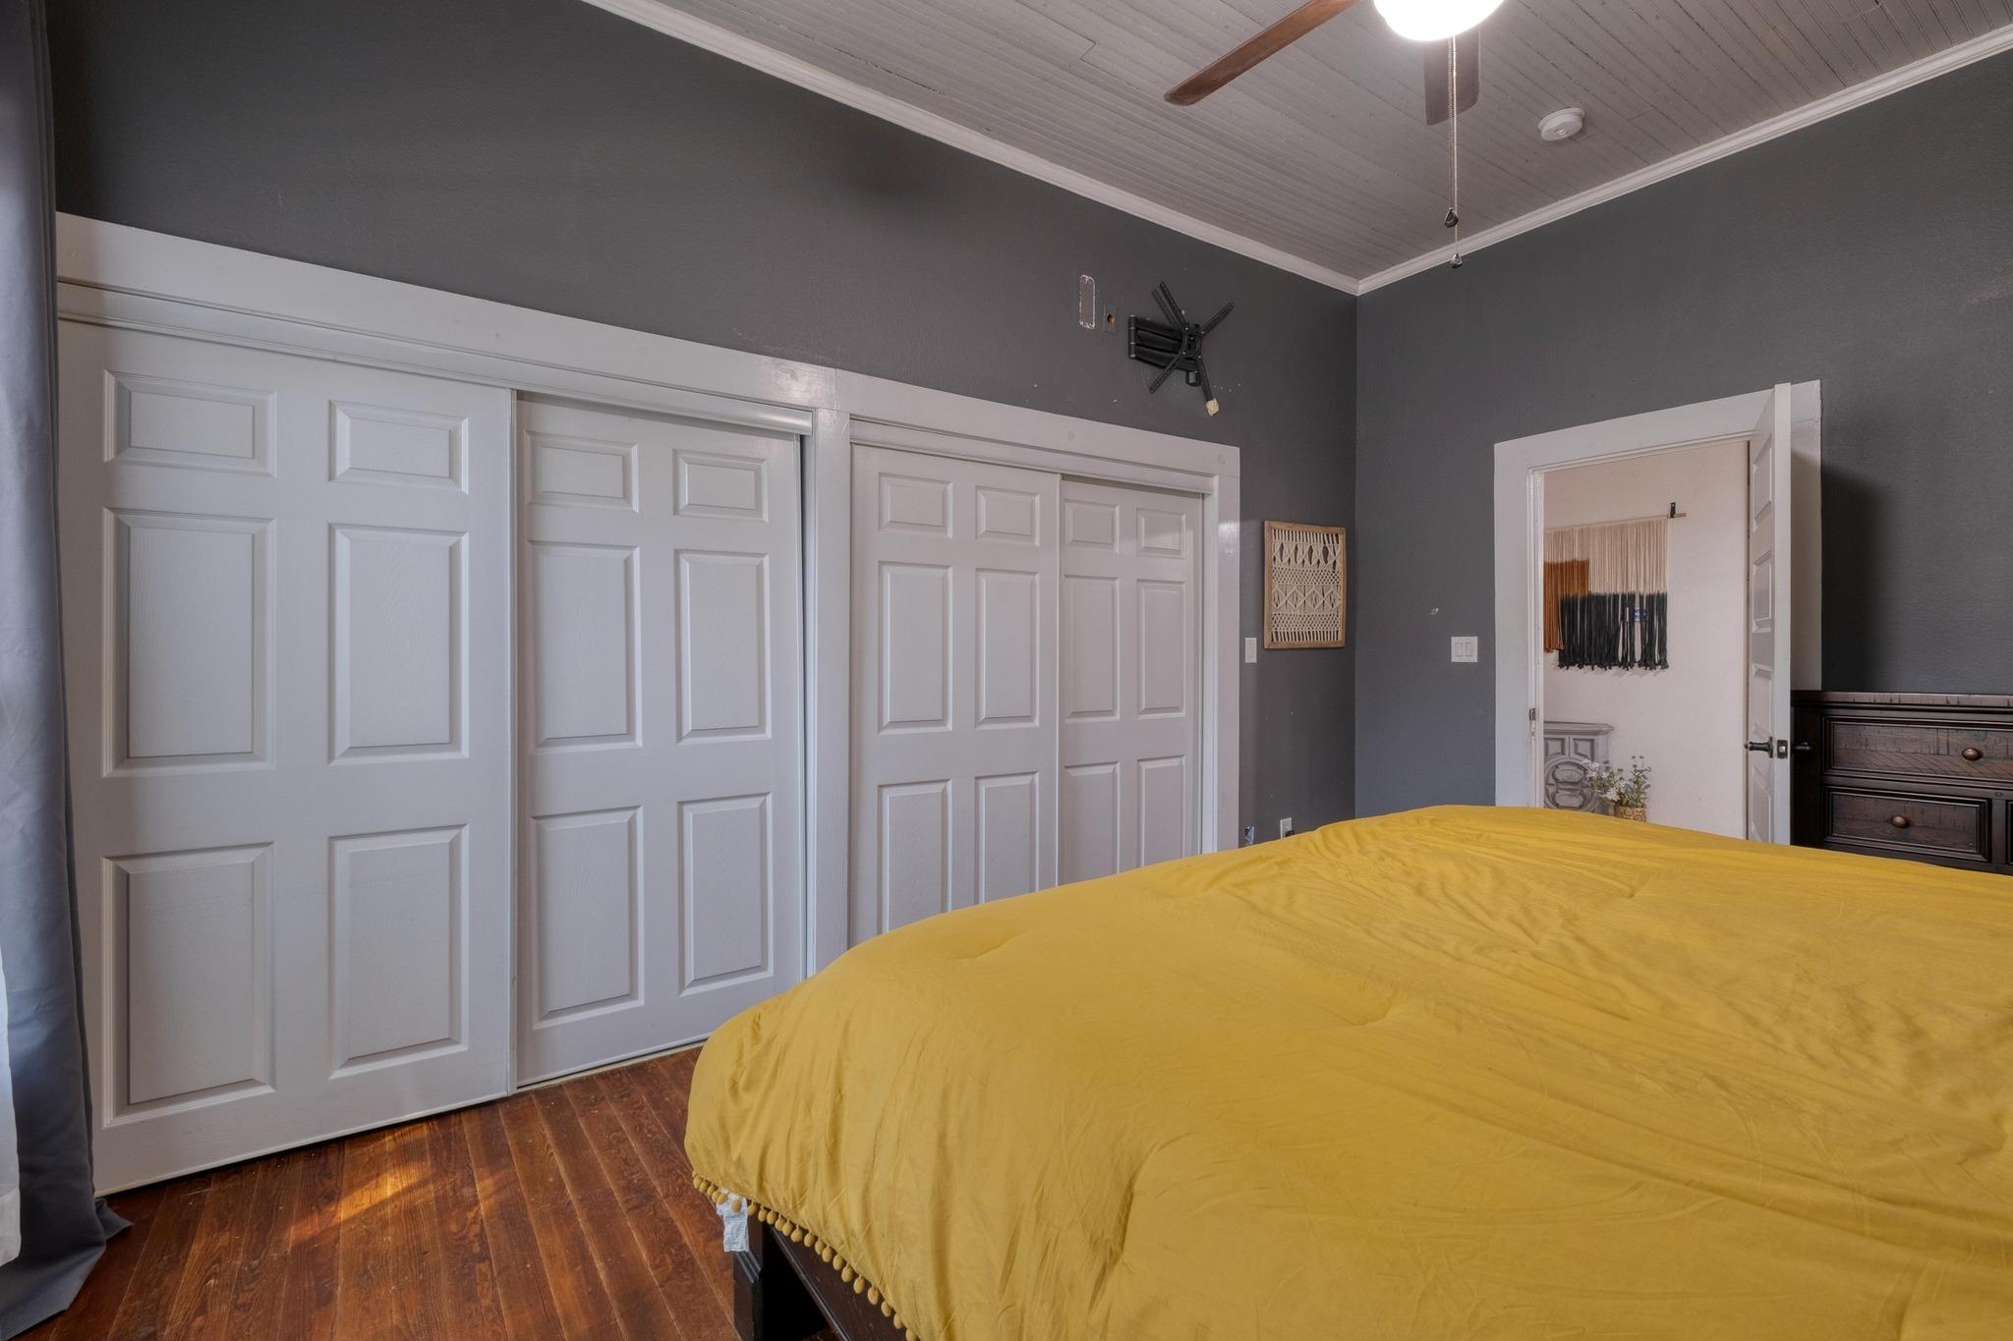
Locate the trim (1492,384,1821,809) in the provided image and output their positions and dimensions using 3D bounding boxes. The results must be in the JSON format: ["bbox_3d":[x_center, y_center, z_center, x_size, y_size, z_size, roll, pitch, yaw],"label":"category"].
[{"bbox_3d":[2.471,0.104,3.294,0.080,2.197,1.074,0,0,-32],"label":"trim"}]

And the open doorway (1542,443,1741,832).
[{"bbox_3d":[2.487,0.176,3.307,0.120,2.052,0.740,0,0,-32],"label":"open doorway"}]

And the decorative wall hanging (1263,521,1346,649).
[{"bbox_3d":[1.484,-0.411,4.131,0.603,0.612,0.030,0,0,-32],"label":"decorative wall hanging"}]

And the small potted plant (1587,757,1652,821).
[{"bbox_3d":[3.808,0.771,5.200,0.370,0.460,0.390,0,0,-32],"label":"small potted plant"}]

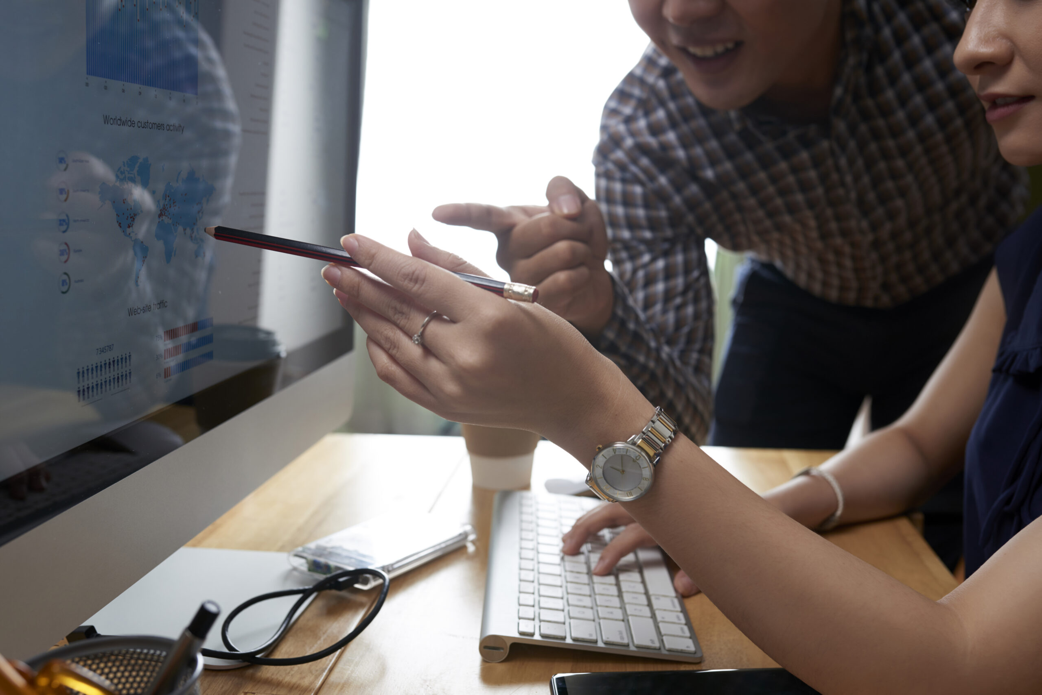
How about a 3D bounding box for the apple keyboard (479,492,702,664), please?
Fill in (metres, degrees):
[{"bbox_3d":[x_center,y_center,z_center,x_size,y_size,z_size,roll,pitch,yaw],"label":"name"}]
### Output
[{"bbox_3d":[0.043,0.153,0.740,0.131,0.019,0.281,0,10,0],"label":"apple keyboard"}]

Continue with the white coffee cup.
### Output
[{"bbox_3d":[-0.018,0.067,0.947,0.090,0.118,0.090,0,10,0],"label":"white coffee cup"}]

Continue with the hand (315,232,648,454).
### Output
[{"bbox_3d":[-0.023,0.001,0.520,0.174,0.077,0.055,34,18,-2],"label":"hand"}]

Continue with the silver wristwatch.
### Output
[{"bbox_3d":[0.059,0.055,0.527,0.035,0.057,0.047,40,28,9],"label":"silver wristwatch"}]

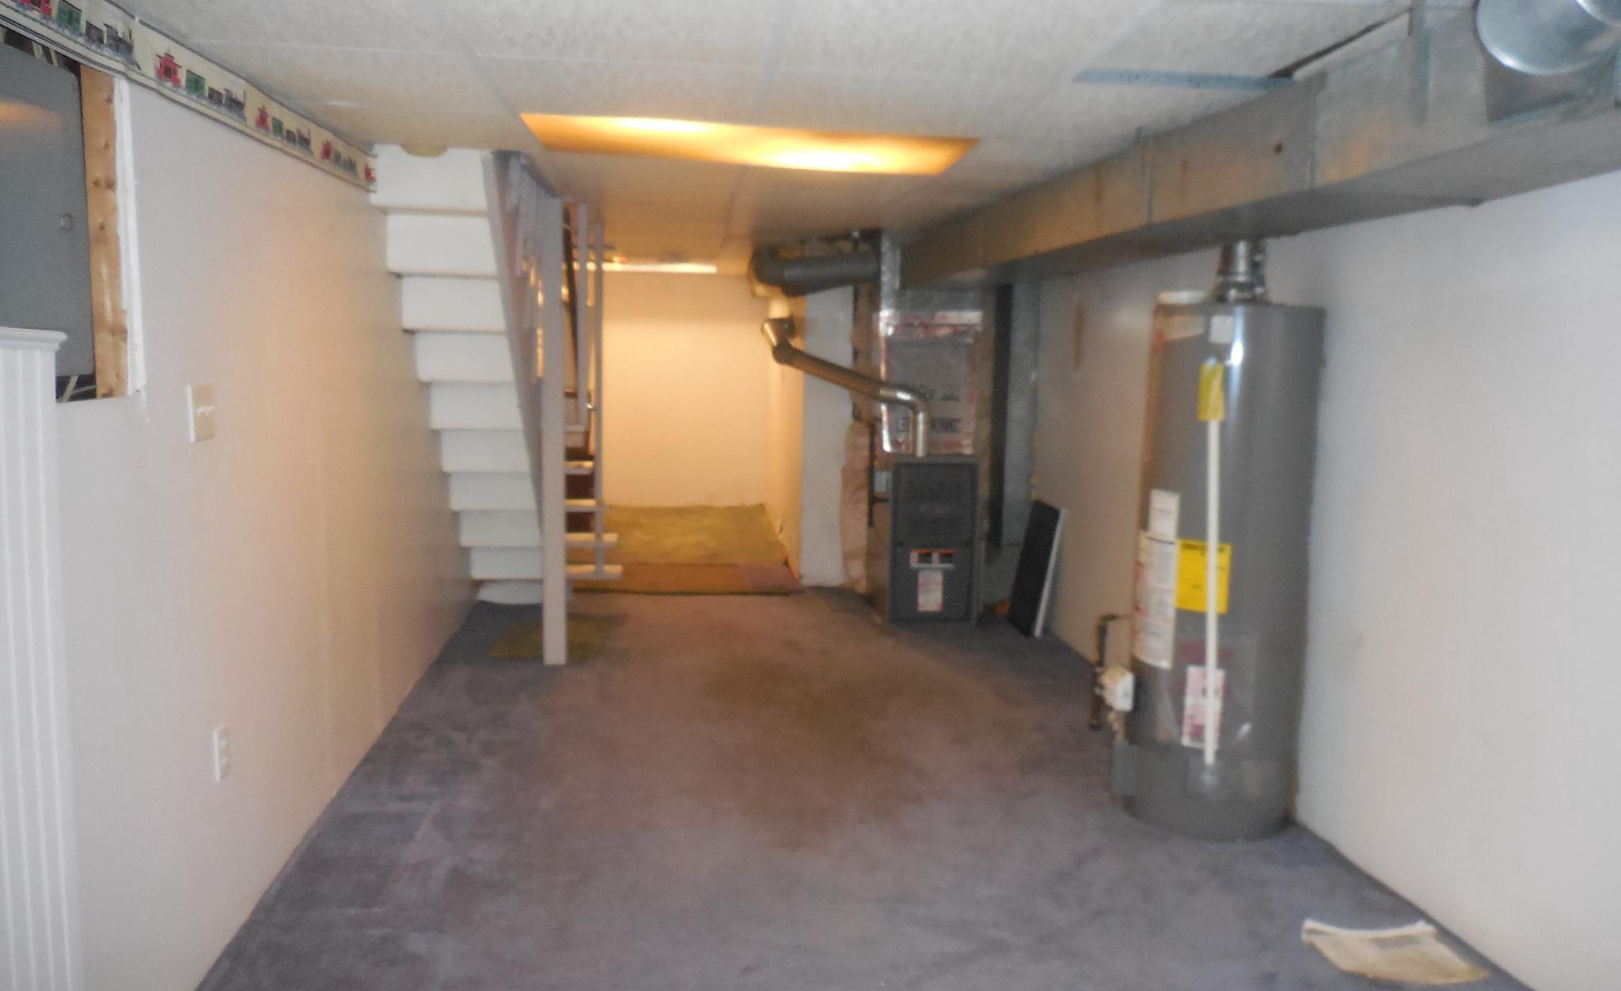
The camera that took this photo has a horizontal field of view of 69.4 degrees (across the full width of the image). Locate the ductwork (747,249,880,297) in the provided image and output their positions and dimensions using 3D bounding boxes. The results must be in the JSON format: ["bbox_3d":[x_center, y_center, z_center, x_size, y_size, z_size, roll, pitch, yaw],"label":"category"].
[{"bbox_3d":[0.025,-1.112,5.840,0.670,0.230,0.220,0,7,-6],"label":"ductwork"}]

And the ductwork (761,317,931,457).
[{"bbox_3d":[0.173,-0.524,5.675,0.840,0.670,0.170,0,7,-6],"label":"ductwork"}]

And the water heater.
[{"bbox_3d":[1.167,0.114,3.344,0.510,1.620,0.480,0,7,-6],"label":"water heater"}]

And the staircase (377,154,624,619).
[{"bbox_3d":[-1.192,-0.253,4.708,0.660,1.930,2.450,0,7,-6],"label":"staircase"}]

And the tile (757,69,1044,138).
[{"bbox_3d":[0.194,-0.926,2.761,0.610,0.025,0.600,0,7,-6],"label":"tile"}]

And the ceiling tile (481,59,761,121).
[{"bbox_3d":[-0.410,-0.929,2.684,0.600,0.025,0.600,0,7,-6],"label":"ceiling tile"}]

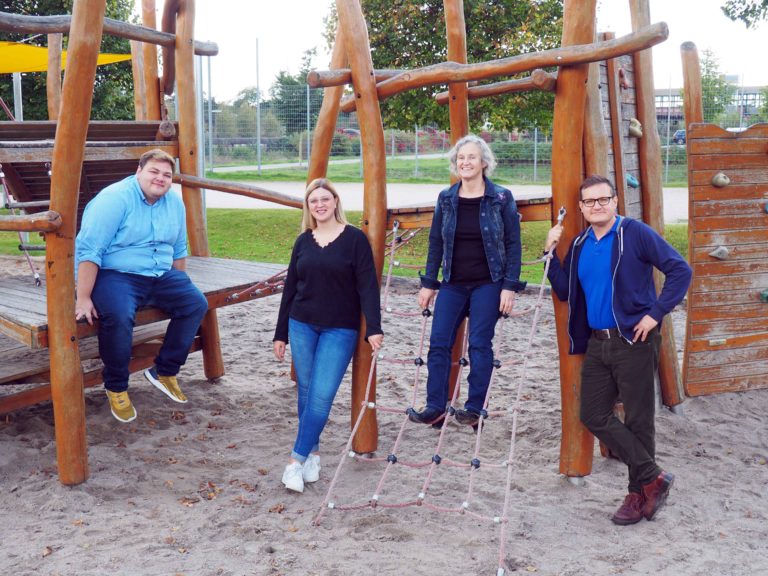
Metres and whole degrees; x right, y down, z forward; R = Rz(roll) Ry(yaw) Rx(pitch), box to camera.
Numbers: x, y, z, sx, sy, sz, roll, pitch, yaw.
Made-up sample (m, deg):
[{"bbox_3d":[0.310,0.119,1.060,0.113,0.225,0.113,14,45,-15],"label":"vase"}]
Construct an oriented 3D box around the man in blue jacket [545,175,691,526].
[{"bbox_3d":[1.146,0.286,4.770,0.660,1.690,0.480,5,10,33],"label":"man in blue jacket"}]

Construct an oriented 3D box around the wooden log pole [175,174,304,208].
[{"bbox_3d":[-1.083,-0.718,7.245,1.129,0.110,0.100,12,11,15],"label":"wooden log pole"}]

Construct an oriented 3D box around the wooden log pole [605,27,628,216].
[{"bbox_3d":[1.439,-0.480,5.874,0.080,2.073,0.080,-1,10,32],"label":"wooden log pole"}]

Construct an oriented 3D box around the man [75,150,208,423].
[{"bbox_3d":[-1.336,-0.008,5.380,0.660,1.450,0.740,-7,11,-38],"label":"man"}]

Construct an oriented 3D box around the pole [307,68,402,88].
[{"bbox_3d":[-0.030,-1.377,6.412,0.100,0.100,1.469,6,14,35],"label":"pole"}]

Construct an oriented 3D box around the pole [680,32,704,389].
[{"bbox_3d":[2.230,-0.474,7.078,0.170,2.572,0.160,-2,7,0],"label":"pole"}]

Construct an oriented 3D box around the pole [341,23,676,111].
[{"bbox_3d":[0.595,-1.213,5.491,1.970,0.140,0.130,-6,4,29],"label":"pole"}]

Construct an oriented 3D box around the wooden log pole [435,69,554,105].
[{"bbox_3d":[0.762,-1.383,6.877,0.100,0.110,1.334,-5,7,-32],"label":"wooden log pole"}]

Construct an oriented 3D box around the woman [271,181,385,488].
[{"bbox_3d":[-0.299,0.252,5.170,0.560,1.640,0.400,1,9,8],"label":"woman"}]

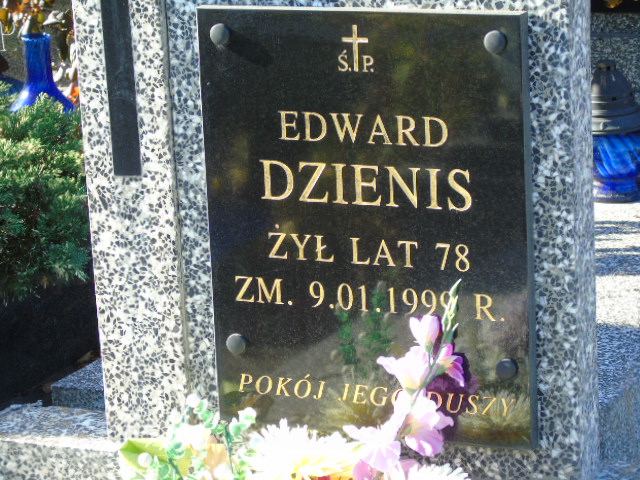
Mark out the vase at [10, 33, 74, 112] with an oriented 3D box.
[{"bbox_3d":[-0.558,-0.296,4.600,0.150,0.225,0.150,-3,14,0],"label":"vase"}]

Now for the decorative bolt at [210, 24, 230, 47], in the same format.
[{"bbox_3d":[-0.118,-0.239,2.672,0.025,0.025,0.010,3,14,24],"label":"decorative bolt"}]

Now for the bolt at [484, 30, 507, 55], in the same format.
[{"bbox_3d":[0.193,-0.217,2.533,0.025,0.025,0.010,3,14,24],"label":"bolt"}]

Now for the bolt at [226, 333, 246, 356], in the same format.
[{"bbox_3d":[-0.102,0.126,2.757,0.025,0.025,0.010,3,14,24],"label":"bolt"}]

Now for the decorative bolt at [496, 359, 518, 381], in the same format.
[{"bbox_3d":[0.212,0.149,2.617,0.025,0.025,0.010,3,14,24],"label":"decorative bolt"}]

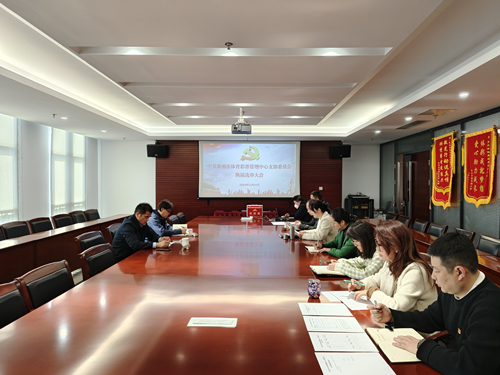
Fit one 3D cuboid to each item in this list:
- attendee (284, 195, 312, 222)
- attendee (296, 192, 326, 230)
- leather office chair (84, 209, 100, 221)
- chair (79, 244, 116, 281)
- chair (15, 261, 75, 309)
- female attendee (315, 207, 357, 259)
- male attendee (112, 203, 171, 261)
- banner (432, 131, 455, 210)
[{"bbox_3d":[1.142,0.803,6.750,0.750,1.270,0.500,0,1,-2],"label":"attendee"},{"bbox_3d":[1.069,0.803,5.441,0.700,1.270,0.500,0,1,1],"label":"attendee"},{"bbox_3d":[-3.239,0.941,7.342,0.580,0.900,0.550,0,1,1],"label":"leather office chair"},{"bbox_3d":[-1.101,1.016,2.950,0.580,0.960,0.500,0,1,1],"label":"chair"},{"bbox_3d":[-1.279,1.030,2.447,0.580,0.900,0.550,0,1,1],"label":"chair"},{"bbox_3d":[1.006,0.845,3.523,0.690,1.250,0.480,0,1,1],"label":"female attendee"},{"bbox_3d":[-1.315,0.815,3.945,0.720,1.280,0.530,0,1,1],"label":"male attendee"},{"bbox_3d":[3.376,-0.265,5.790,0.060,1.270,0.700,0,1,1],"label":"banner"}]

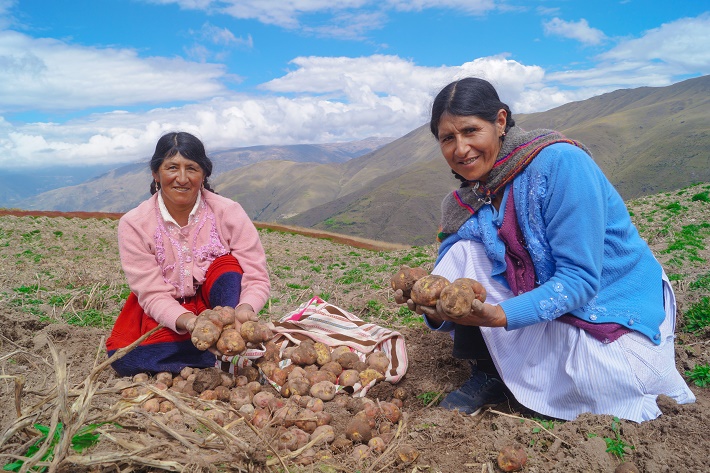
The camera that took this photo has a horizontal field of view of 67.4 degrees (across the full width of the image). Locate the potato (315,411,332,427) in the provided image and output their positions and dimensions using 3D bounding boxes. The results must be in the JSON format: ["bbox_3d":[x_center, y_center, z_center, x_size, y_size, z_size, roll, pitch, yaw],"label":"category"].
[{"bbox_3d":[-0.079,0.453,1.320,0.045,0.038,0.045,-1,8,-4],"label":"potato"}]

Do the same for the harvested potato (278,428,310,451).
[{"bbox_3d":[-0.141,0.473,1.240,0.068,0.050,0.056,-1,8,-7],"label":"harvested potato"}]

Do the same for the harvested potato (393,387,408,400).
[{"bbox_3d":[0.128,0.437,1.480,0.038,0.035,0.038,1,8,5],"label":"harvested potato"}]

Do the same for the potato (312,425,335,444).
[{"bbox_3d":[-0.074,0.469,1.260,0.054,0.044,0.050,0,8,-4],"label":"potato"}]

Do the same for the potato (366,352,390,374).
[{"bbox_3d":[0.068,0.368,1.550,0.066,0.060,0.062,0,8,3],"label":"potato"}]

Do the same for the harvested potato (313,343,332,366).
[{"bbox_3d":[-0.094,0.343,1.545,0.055,0.070,0.058,0,8,0],"label":"harvested potato"}]

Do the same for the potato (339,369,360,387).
[{"bbox_3d":[-0.015,0.389,1.463,0.060,0.051,0.056,0,8,0],"label":"potato"}]

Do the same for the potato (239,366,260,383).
[{"bbox_3d":[-0.302,0.395,1.524,0.063,0.054,0.057,0,8,0],"label":"potato"}]

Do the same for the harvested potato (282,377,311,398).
[{"bbox_3d":[-0.159,0.411,1.450,0.074,0.058,0.060,0,3,0],"label":"harvested potato"}]

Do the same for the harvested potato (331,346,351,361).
[{"bbox_3d":[-0.044,0.358,1.610,0.061,0.050,0.053,0,3,0],"label":"harvested potato"}]

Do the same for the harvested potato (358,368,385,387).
[{"bbox_3d":[0.046,0.397,1.500,0.068,0.053,0.056,0,8,2],"label":"harvested potato"}]

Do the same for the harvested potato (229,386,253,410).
[{"bbox_3d":[-0.295,0.420,1.380,0.062,0.059,0.058,0,3,0],"label":"harvested potato"}]

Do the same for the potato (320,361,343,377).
[{"bbox_3d":[-0.068,0.385,1.540,0.062,0.048,0.055,0,8,-3],"label":"potato"}]

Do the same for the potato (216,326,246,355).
[{"bbox_3d":[-0.325,0.276,1.401,0.075,0.068,0.071,0,8,0],"label":"potato"}]

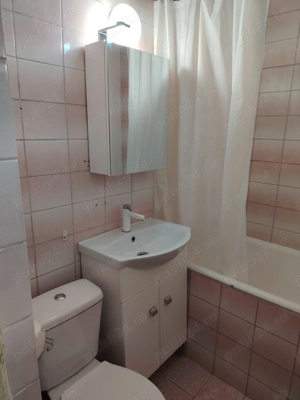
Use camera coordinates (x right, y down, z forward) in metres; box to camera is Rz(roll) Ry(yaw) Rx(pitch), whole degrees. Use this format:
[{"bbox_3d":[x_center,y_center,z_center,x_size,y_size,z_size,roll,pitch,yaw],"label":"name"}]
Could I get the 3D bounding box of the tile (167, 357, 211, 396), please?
[{"bbox_3d":[0.229,1.034,1.634,0.199,0.010,0.202,13,19,40],"label":"tile"}]

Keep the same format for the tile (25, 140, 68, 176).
[{"bbox_3d":[-0.444,-0.186,1.211,0.010,0.150,0.200,13,19,40],"label":"tile"}]

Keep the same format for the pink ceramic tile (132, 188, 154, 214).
[{"bbox_3d":[-0.046,0.005,1.718,0.010,0.150,0.198,13,19,40],"label":"pink ceramic tile"}]

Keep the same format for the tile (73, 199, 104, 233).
[{"bbox_3d":[-0.315,0.074,1.430,0.010,0.150,0.198,13,19,40],"label":"tile"}]

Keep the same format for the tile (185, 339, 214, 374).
[{"bbox_3d":[0.302,0.942,1.689,0.200,0.138,0.010,13,19,40],"label":"tile"}]

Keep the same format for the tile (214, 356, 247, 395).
[{"bbox_3d":[0.451,0.977,1.560,0.200,0.138,0.010,13,19,40],"label":"tile"}]

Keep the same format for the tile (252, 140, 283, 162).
[{"bbox_3d":[0.820,-0.344,1.930,0.200,0.150,0.010,13,19,41],"label":"tile"}]

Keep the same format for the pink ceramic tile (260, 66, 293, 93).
[{"bbox_3d":[0.819,-0.783,1.801,0.200,0.150,0.010,13,19,40],"label":"pink ceramic tile"}]

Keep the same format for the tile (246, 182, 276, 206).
[{"bbox_3d":[0.815,-0.047,2.005,0.200,0.150,0.010,13,19,41],"label":"tile"}]

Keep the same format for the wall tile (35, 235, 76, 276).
[{"bbox_3d":[-0.451,0.256,1.323,0.010,0.150,0.198,13,19,40],"label":"wall tile"}]

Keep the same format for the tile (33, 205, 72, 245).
[{"bbox_3d":[-0.452,0.110,1.294,0.010,0.150,0.200,13,19,41],"label":"tile"}]

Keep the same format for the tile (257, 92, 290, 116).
[{"bbox_3d":[0.824,-0.642,1.855,0.200,0.150,0.010,13,19,41],"label":"tile"}]

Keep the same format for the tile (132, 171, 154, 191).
[{"bbox_3d":[-0.043,-0.142,1.680,0.010,0.150,0.198,13,19,40],"label":"tile"}]

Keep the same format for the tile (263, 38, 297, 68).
[{"bbox_3d":[0.821,-0.930,1.764,0.200,0.150,0.010,13,19,40],"label":"tile"}]

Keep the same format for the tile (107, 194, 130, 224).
[{"bbox_3d":[-0.180,0.040,1.575,0.010,0.150,0.200,13,19,40],"label":"tile"}]

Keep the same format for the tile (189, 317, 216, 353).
[{"bbox_3d":[0.314,0.810,1.670,0.200,0.150,0.010,13,19,41],"label":"tile"}]

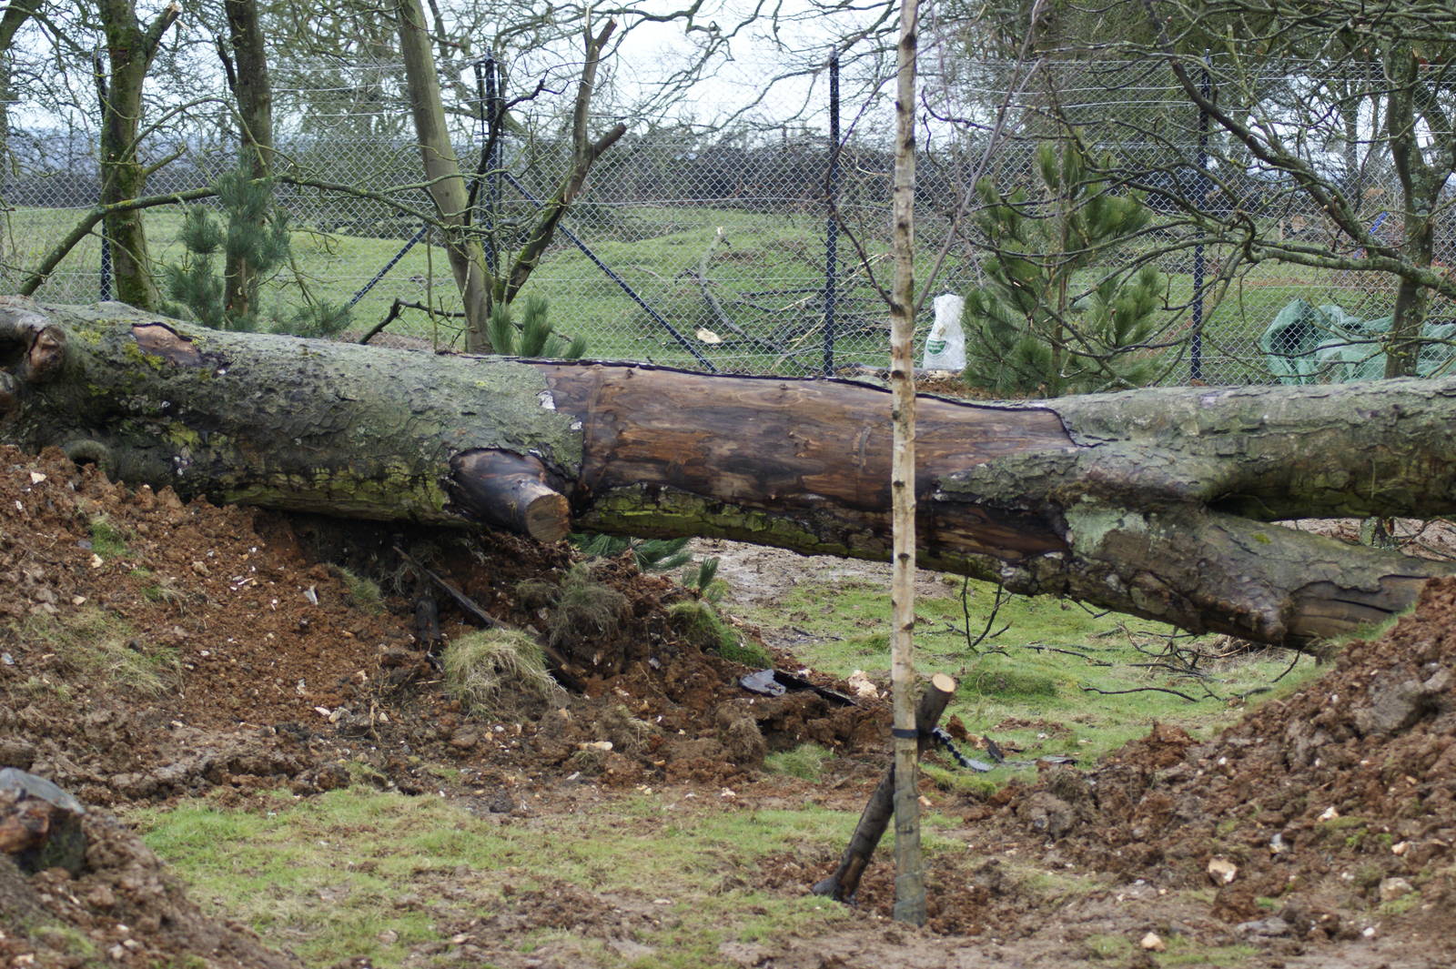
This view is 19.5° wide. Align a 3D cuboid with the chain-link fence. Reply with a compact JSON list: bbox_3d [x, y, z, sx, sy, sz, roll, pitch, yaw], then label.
[{"bbox_3d":[0.004,-1.962,31.100,10.800,2.430,0.090,0,5,5],"label":"chain-link fence"}]

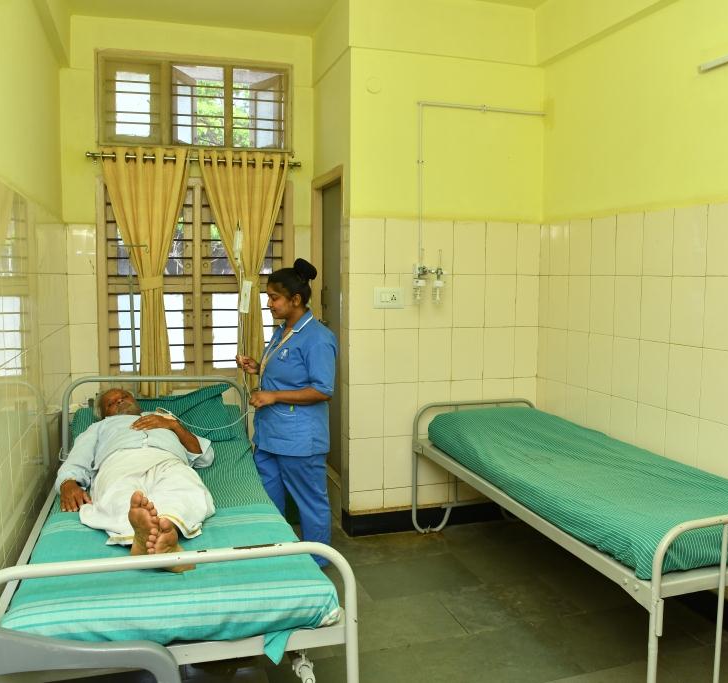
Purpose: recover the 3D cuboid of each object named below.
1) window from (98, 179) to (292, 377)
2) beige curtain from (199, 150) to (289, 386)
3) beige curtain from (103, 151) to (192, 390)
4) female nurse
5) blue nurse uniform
[{"bbox_3d":[-1.042,-0.377,4.340,1.195,1.295,0.110,-2,6,-18],"label":"window"},{"bbox_3d":[-0.743,-0.428,4.333,0.552,1.510,0.120,-2,6,-18],"label":"beige curtain"},{"bbox_3d":[-1.303,-0.409,4.151,0.503,1.505,0.120,-2,6,-18],"label":"beige curtain"},{"bbox_3d":[-0.375,0.358,3.346,0.460,1.525,0.460,-2,6,-18],"label":"female nurse"},{"bbox_3d":[-0.342,0.469,3.367,0.390,1.260,0.440,-2,6,-18],"label":"blue nurse uniform"}]

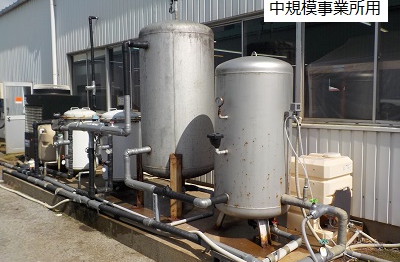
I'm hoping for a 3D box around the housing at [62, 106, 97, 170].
[{"bbox_3d":[-2.633,0.171,7.652,0.779,1.343,0.779,-5,7,-44],"label":"housing"}]

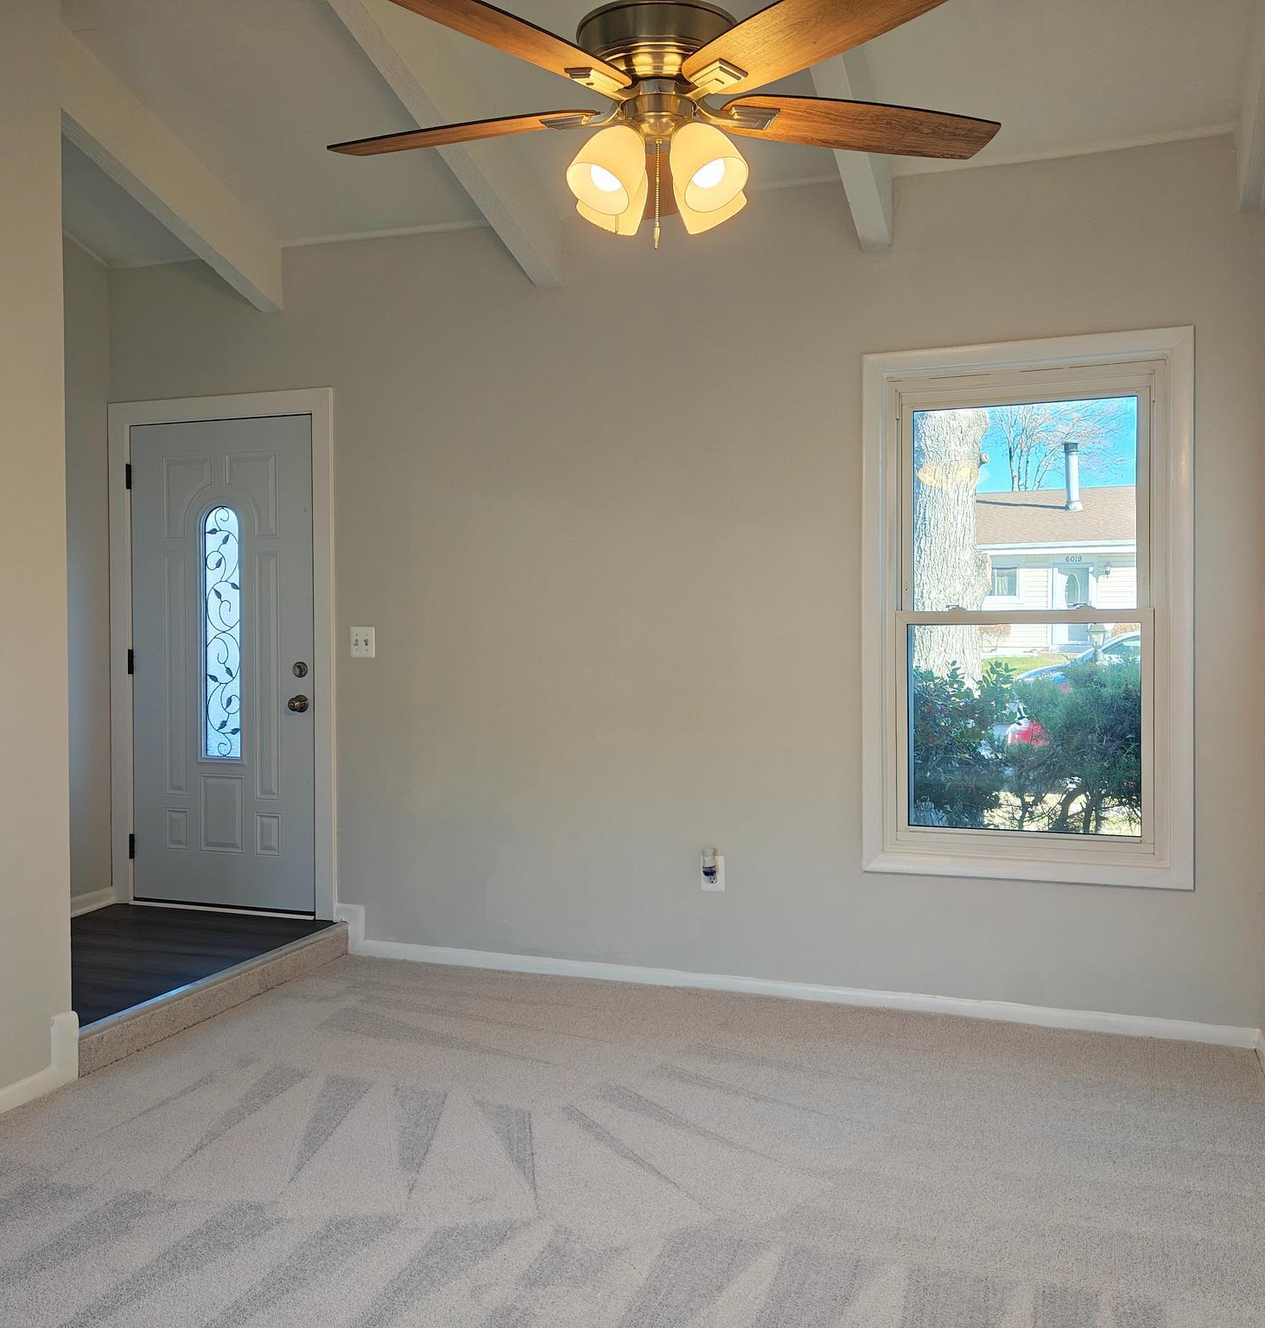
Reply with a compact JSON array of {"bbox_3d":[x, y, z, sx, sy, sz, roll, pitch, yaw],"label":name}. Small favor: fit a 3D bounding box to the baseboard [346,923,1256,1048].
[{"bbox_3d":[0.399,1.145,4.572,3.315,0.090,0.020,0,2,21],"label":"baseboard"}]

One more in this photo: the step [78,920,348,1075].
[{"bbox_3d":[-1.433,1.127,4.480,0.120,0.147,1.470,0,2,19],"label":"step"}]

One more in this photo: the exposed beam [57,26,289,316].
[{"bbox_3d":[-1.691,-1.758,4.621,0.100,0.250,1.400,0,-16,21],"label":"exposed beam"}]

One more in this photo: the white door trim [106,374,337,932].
[{"bbox_3d":[-1.727,-0.041,5.372,1.135,2.150,0.090,0,2,21],"label":"white door trim"}]

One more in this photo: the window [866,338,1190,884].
[{"bbox_3d":[1.293,-0.170,4.233,1.040,1.765,0.100,0,2,21],"label":"window"}]

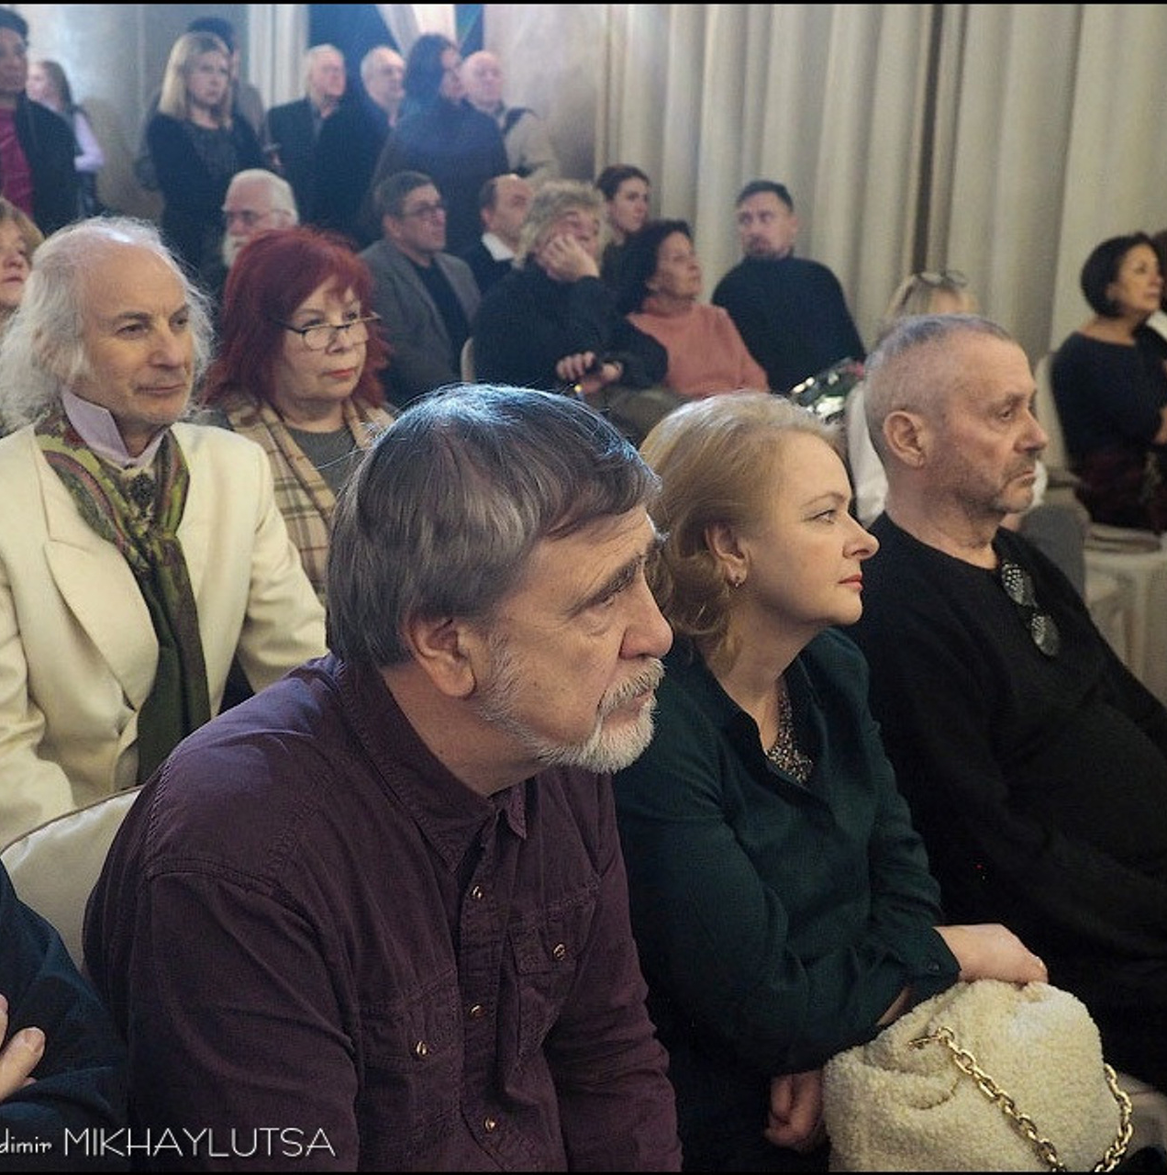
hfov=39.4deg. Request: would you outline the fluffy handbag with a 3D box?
[{"bbox_3d":[0.380,0.497,1.580,0.290,0.230,0.150,4,16,5],"label":"fluffy handbag"}]

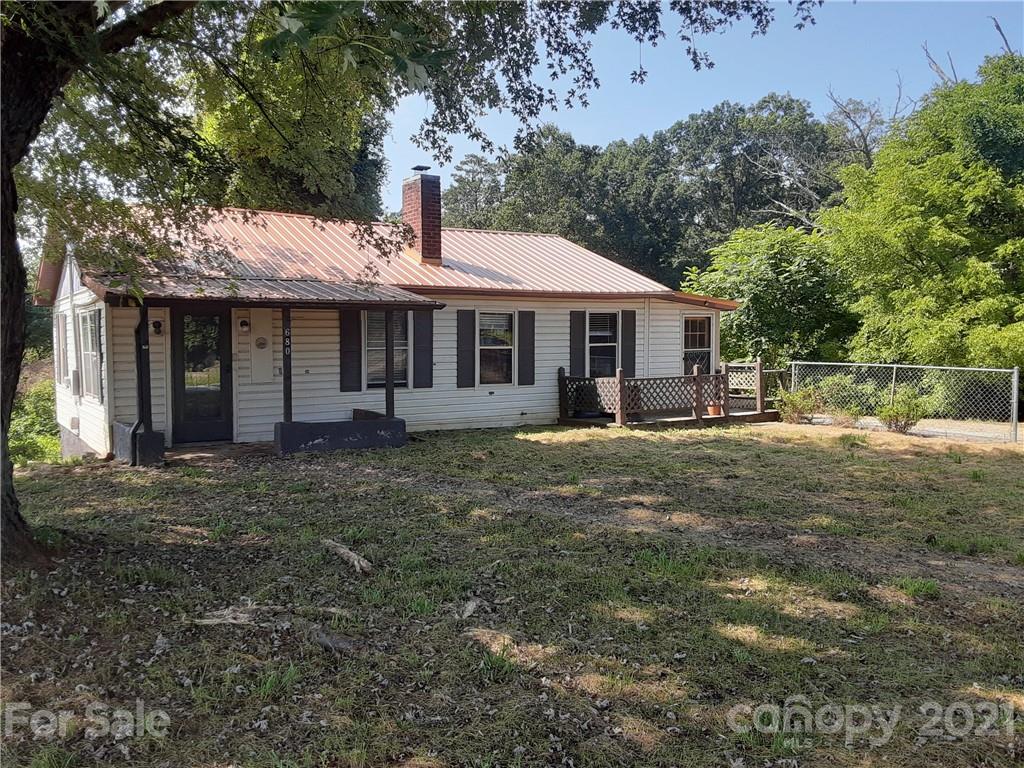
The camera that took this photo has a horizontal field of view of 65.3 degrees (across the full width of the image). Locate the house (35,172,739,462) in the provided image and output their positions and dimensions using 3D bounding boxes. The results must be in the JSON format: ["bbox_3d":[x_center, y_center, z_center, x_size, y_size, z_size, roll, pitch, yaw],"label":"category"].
[{"bbox_3d":[-2.061,-1.653,17.155,13.100,4.970,9.500,-3,5,-33],"label":"house"}]

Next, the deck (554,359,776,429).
[{"bbox_3d":[3.302,0.144,16.287,4.580,1.250,1.820,-3,5,-33],"label":"deck"}]

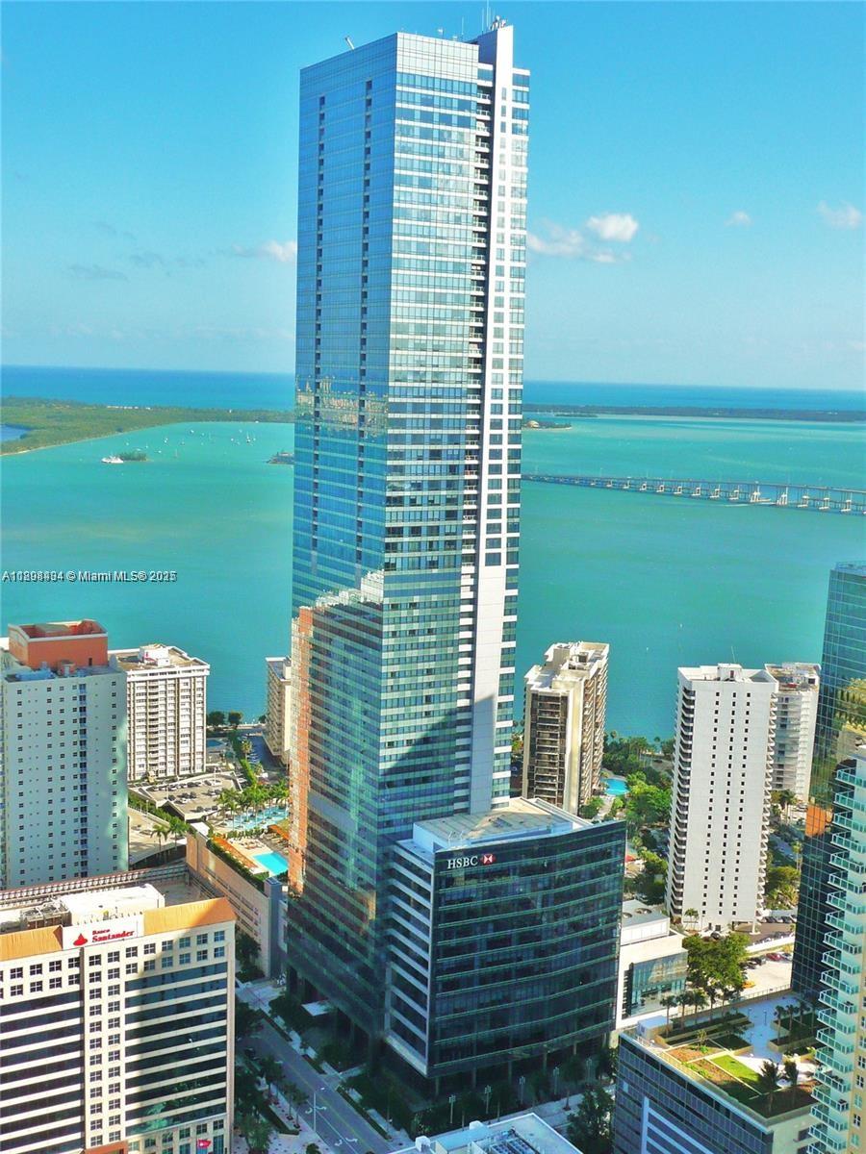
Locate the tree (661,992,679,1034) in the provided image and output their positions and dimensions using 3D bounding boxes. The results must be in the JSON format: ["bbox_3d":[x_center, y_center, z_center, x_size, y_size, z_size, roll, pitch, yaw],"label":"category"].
[{"bbox_3d":[48.414,89.828,294.387,3.661,8.650,3.661,2,8,0],"label":"tree"}]

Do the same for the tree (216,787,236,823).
[{"bbox_3d":[-64.090,71.290,447.480,6.620,11.190,6.620,2,8,0],"label":"tree"}]

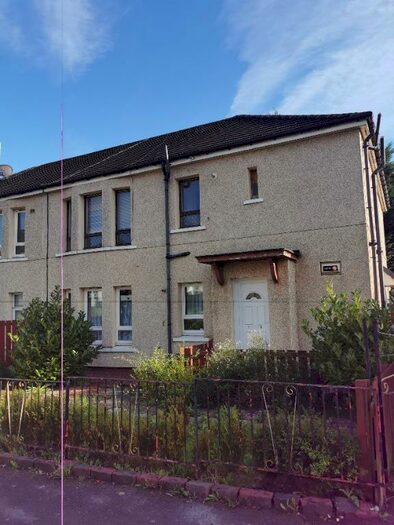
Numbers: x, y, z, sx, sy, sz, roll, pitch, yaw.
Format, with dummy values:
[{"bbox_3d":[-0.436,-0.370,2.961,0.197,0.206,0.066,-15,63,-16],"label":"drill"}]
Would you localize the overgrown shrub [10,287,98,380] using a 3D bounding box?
[{"bbox_3d":[-3.723,1.894,10.700,2.200,2.450,2.000,-5,-7,26],"label":"overgrown shrub"}]

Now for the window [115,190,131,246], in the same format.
[{"bbox_3d":[-2.062,-1.270,11.694,0.586,1.618,0.090,-5,-7,26],"label":"window"}]

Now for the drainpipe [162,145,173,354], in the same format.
[{"bbox_3d":[-0.732,-0.053,10.644,0.140,6.092,0.140,-5,-7,26],"label":"drainpipe"}]

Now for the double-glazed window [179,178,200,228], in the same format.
[{"bbox_3d":[-0.195,-1.552,10.806,0.670,1.349,0.090,-5,-7,26],"label":"double-glazed window"}]

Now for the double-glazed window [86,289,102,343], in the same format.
[{"bbox_3d":[-2.941,1.588,11.868,0.716,1.618,0.090,-5,-7,26],"label":"double-glazed window"}]

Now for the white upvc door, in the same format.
[{"bbox_3d":[1.242,1.433,9.089,0.828,2.074,0.080,-5,-7,26],"label":"white upvc door"}]

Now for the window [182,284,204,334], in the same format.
[{"bbox_3d":[-0.097,1.202,10.512,0.679,1.321,0.090,-5,-7,26],"label":"window"}]

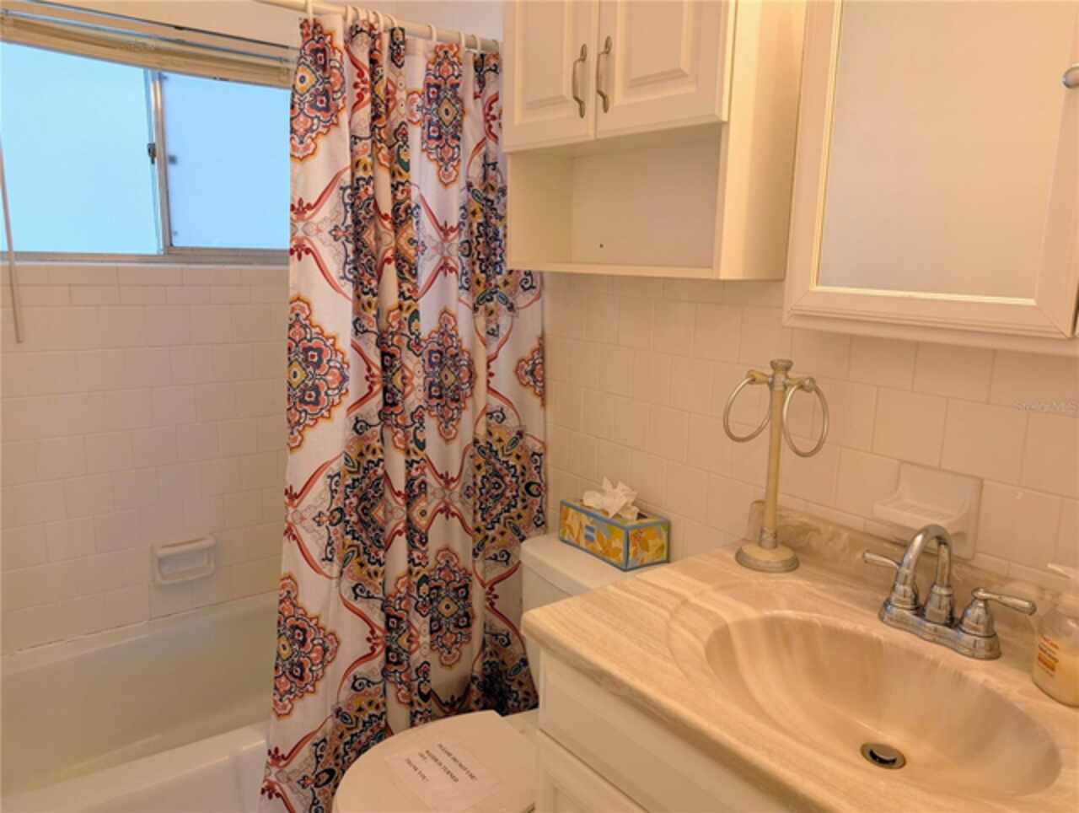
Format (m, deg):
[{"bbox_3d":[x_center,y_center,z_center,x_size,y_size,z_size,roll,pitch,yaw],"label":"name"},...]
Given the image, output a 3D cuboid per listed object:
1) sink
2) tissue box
[{"bbox_3d":[0.403,0.424,0.951,0.315,0.140,0.435,-8,15,-37],"label":"sink"},{"bbox_3d":[0.159,0.265,1.617,0.120,0.092,0.219,-8,15,-35],"label":"tissue box"}]

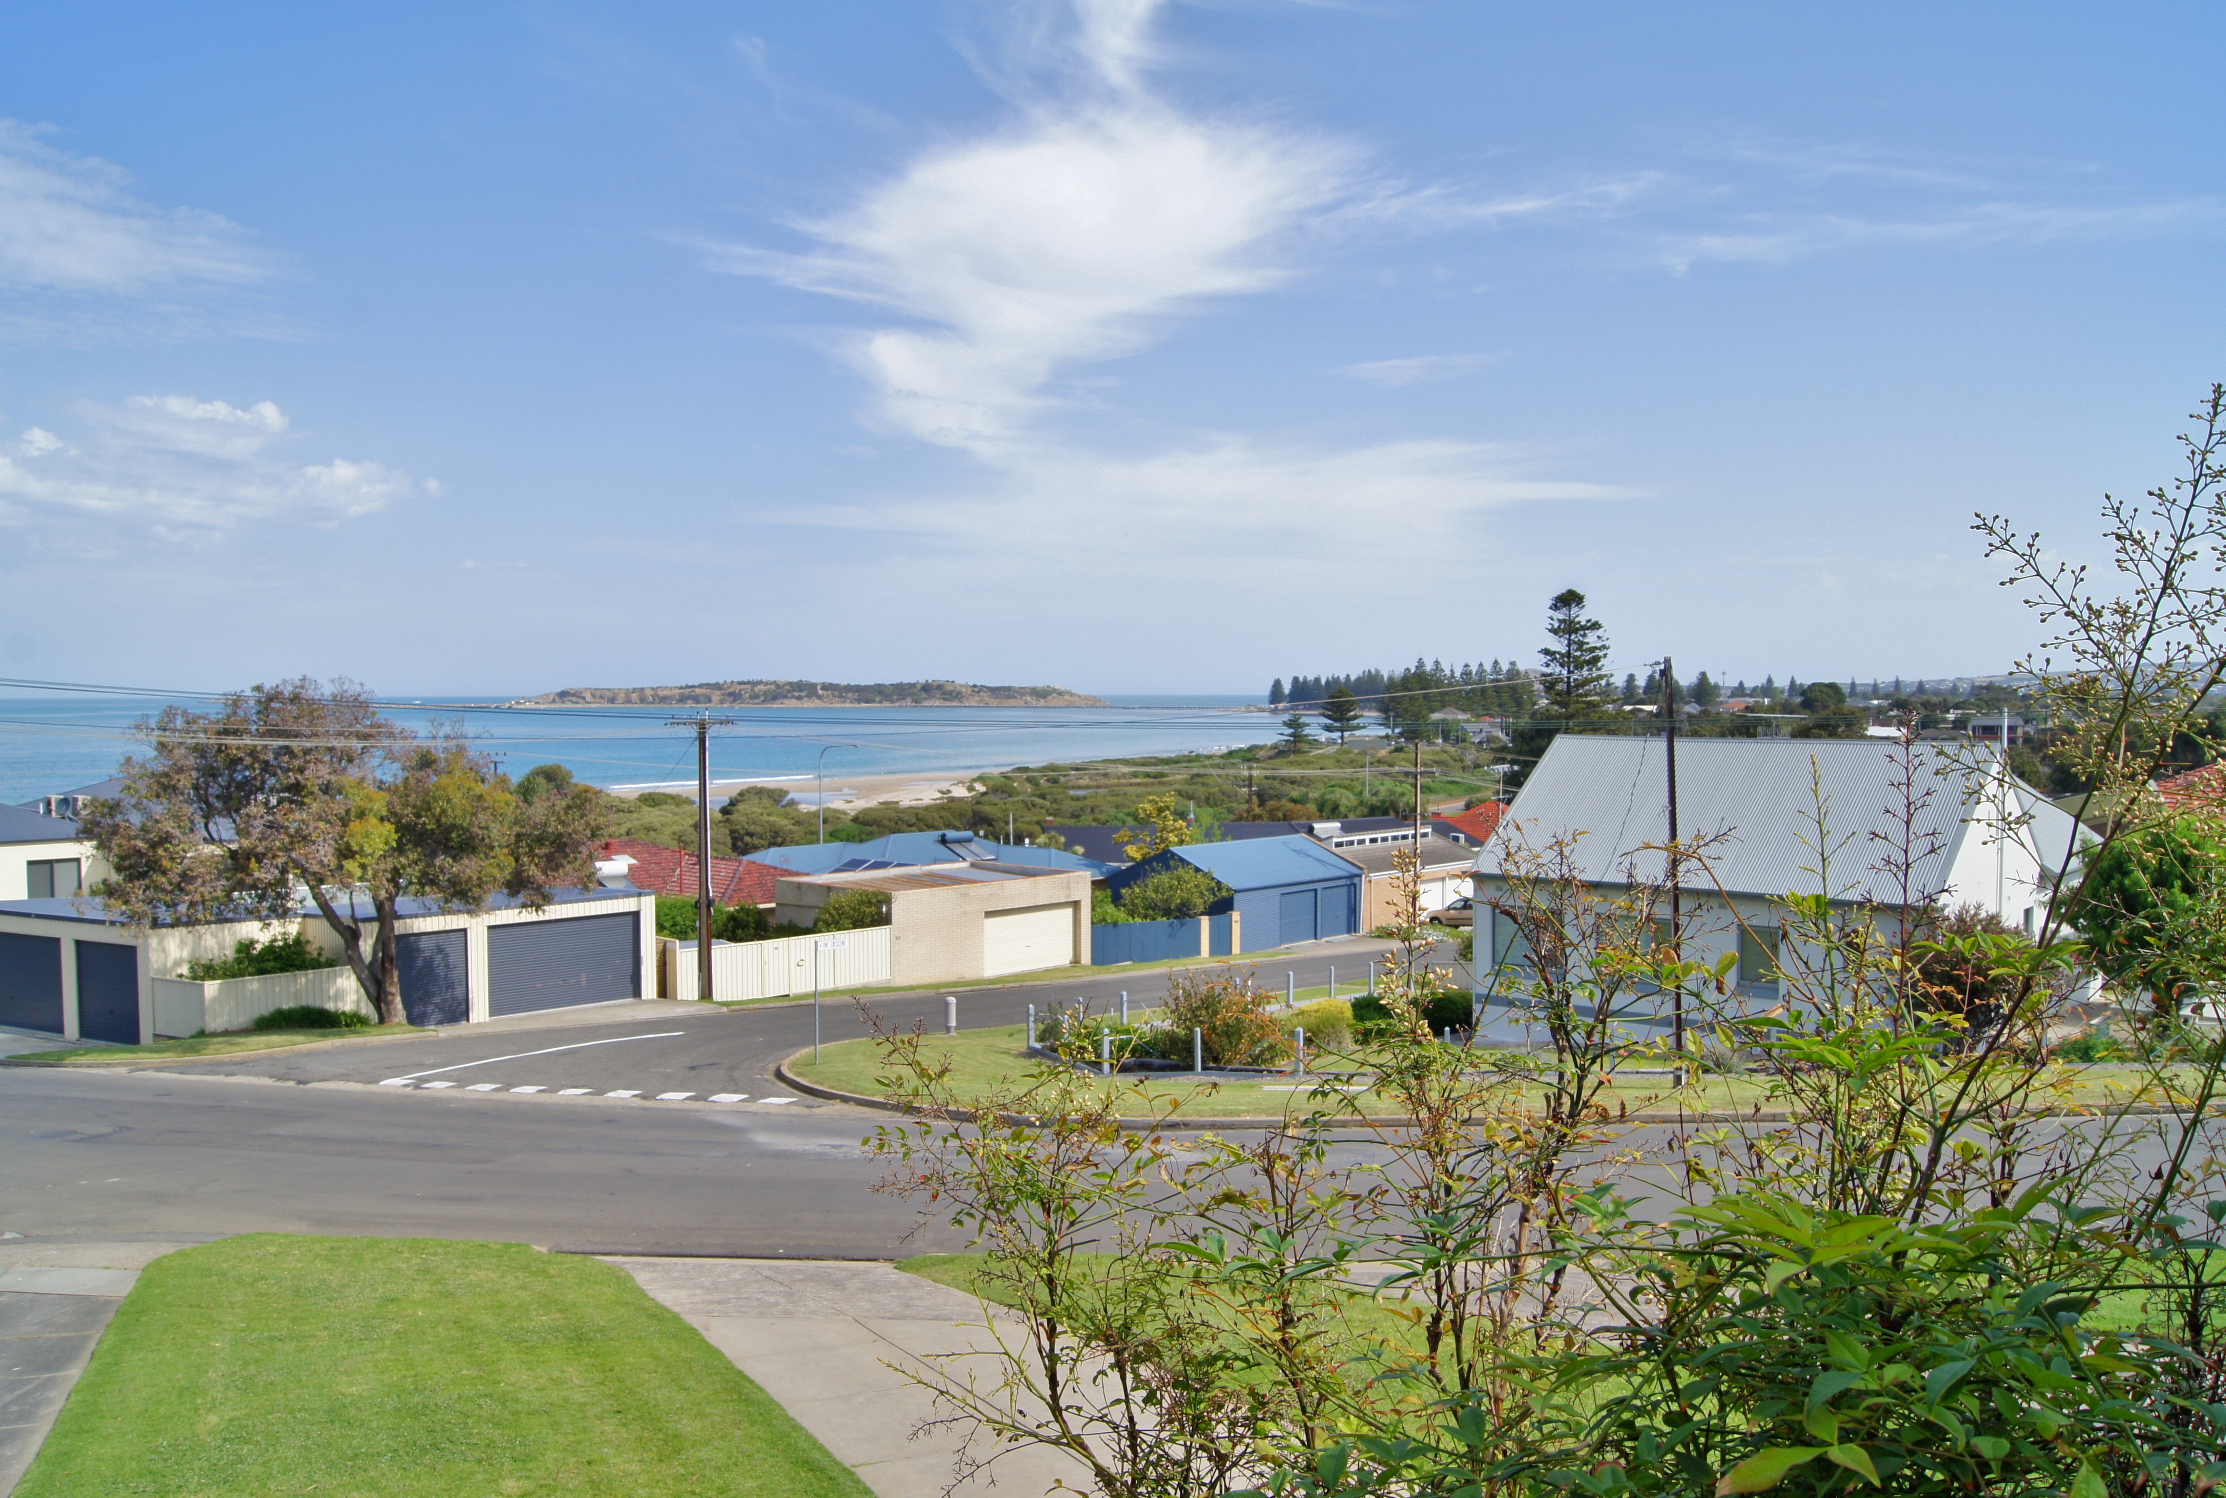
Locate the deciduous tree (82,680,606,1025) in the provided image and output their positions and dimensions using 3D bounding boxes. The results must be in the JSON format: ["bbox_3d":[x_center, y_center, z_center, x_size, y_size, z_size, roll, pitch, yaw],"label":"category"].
[{"bbox_3d":[-21.192,2.882,46.922,13.400,9.600,11.500,-1,2,-25],"label":"deciduous tree"}]

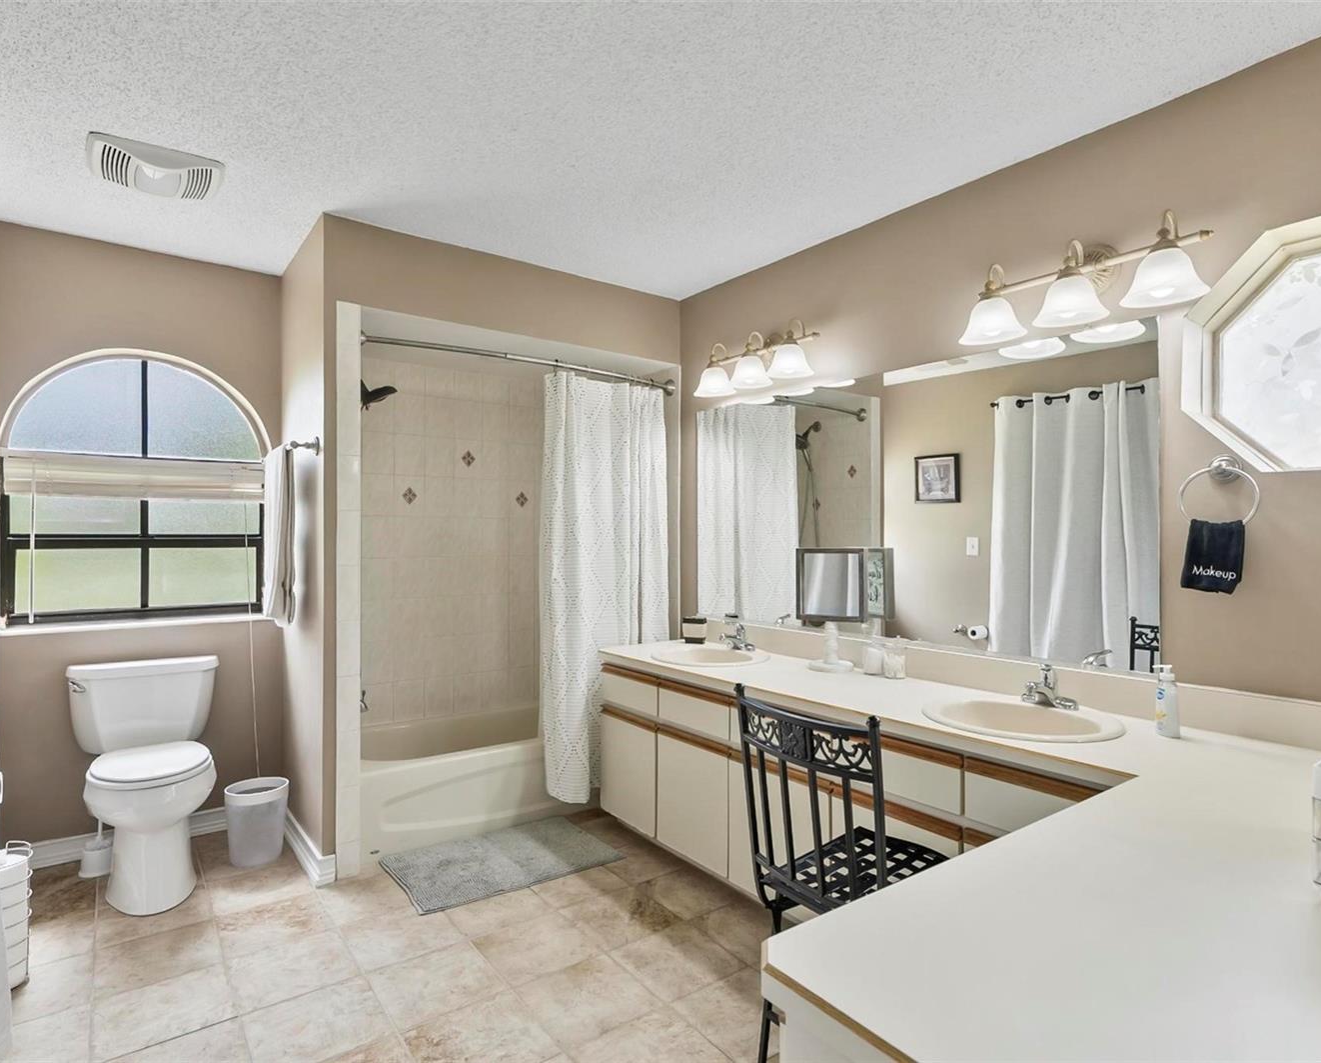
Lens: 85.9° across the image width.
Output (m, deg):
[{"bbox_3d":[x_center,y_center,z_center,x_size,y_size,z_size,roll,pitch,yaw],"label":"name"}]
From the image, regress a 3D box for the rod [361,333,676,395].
[{"bbox_3d":[-0.532,-0.739,3.149,1.545,0.072,0.072,0,0,-38],"label":"rod"}]

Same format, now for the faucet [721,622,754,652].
[{"bbox_3d":[0.317,0.464,3.134,0.145,0.125,0.155,0,0,-38],"label":"faucet"}]

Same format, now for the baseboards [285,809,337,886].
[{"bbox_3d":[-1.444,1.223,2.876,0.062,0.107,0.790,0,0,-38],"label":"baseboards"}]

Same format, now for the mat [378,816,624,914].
[{"bbox_3d":[-0.613,1.264,2.761,0.785,0.022,0.510,0,0,-35],"label":"mat"}]

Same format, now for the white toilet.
[{"bbox_3d":[-1.897,0.893,2.632,0.475,0.764,0.690,0,0,-38],"label":"white toilet"}]

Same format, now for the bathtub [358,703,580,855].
[{"bbox_3d":[-0.754,1.090,3.432,1.545,0.375,0.770,0,0,-38],"label":"bathtub"}]

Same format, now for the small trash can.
[{"bbox_3d":[-1.572,1.138,2.771,0.218,0.275,0.210,0,0,-38],"label":"small trash can"}]

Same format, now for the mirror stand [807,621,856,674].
[{"bbox_3d":[0.649,0.437,2.707,0.180,0.175,0.180,0,0,0],"label":"mirror stand"}]

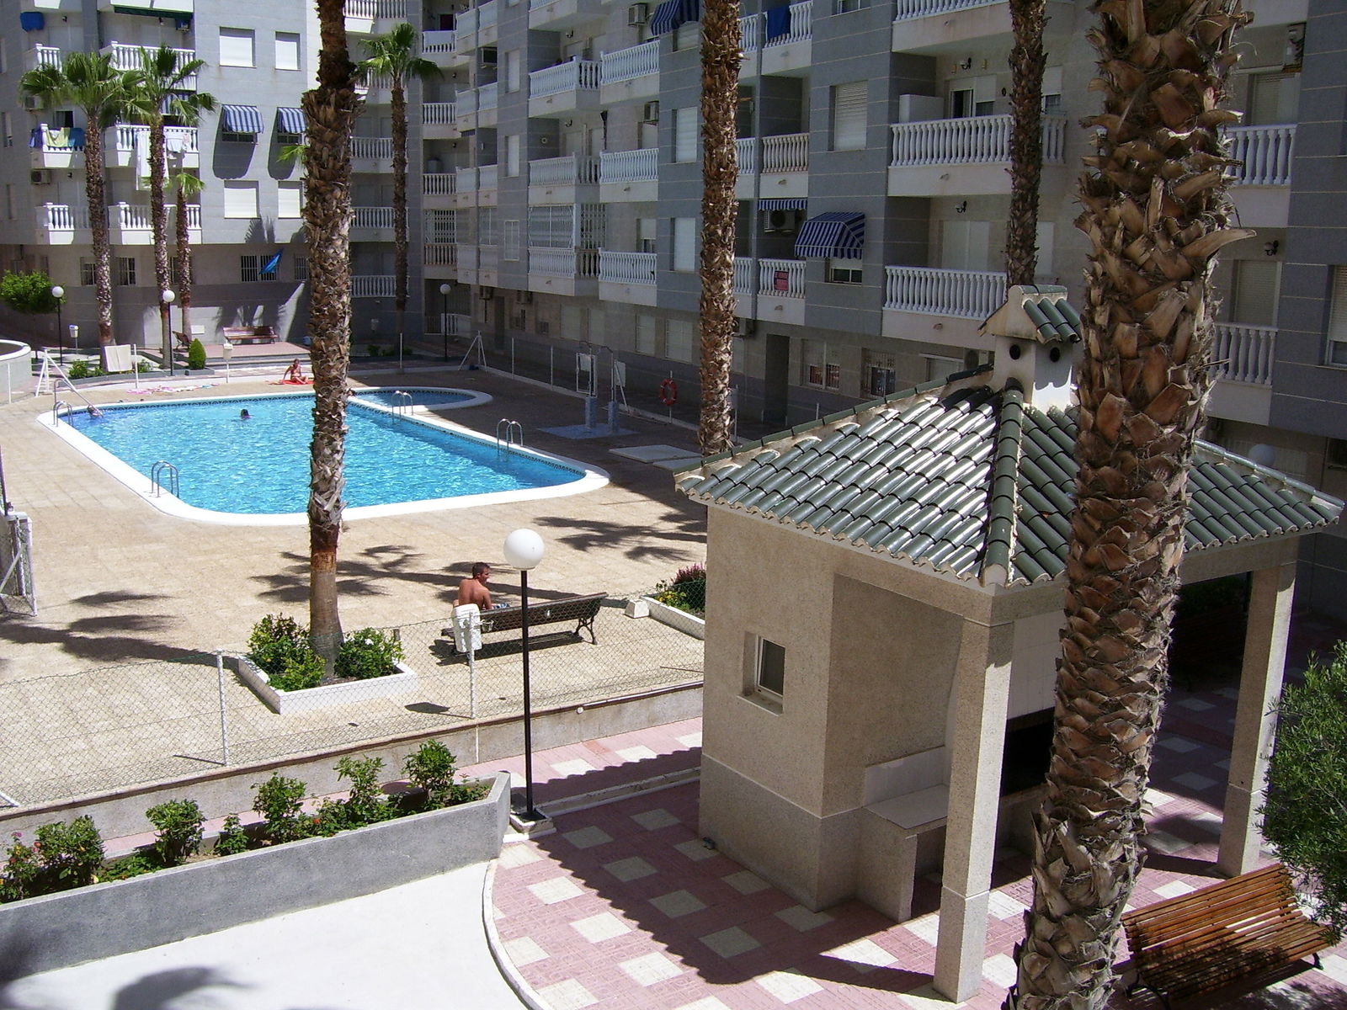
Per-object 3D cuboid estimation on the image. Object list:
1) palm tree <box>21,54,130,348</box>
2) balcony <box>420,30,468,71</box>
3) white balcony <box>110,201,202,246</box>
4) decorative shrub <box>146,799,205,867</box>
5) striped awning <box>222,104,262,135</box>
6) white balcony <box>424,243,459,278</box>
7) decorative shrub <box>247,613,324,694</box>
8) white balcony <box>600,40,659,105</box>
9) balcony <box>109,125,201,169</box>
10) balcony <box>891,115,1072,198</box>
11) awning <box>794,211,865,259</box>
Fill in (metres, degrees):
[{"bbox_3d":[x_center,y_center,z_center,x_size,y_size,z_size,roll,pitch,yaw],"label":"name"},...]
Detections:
[{"bbox_3d":[-20.096,-9.896,44.957,3.600,10.700,3.600,1,12,0],"label":"palm tree"},{"bbox_3d":[-9.890,-19.534,57.057,1.691,1.520,1.300,-1,12,-6],"label":"balcony"},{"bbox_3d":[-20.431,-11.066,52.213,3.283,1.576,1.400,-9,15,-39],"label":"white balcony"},{"bbox_3d":[-4.324,2.849,11.481,0.496,0.600,0.460,-6,14,-29],"label":"decorative shrub"},{"bbox_3d":[-17.159,-15.347,52.643,1.331,1.131,0.750,-9,15,-39],"label":"striped awning"},{"bbox_3d":[-9.935,-10.484,57.056,1.511,1.470,1.300,-1,12,-6],"label":"white balcony"},{"bbox_3d":[-4.538,1.747,15.576,0.800,0.700,0.900,-7,15,-33],"label":"decorative shrub"},{"bbox_3d":[-0.823,-12.754,39.188,1.111,1.515,4.090,-5,13,-27],"label":"white balcony"},{"bbox_3d":[-20.093,-13.808,51.126,3.200,1.500,1.200,-6,13,-27],"label":"balcony"},{"bbox_3d":[6.116,-6.989,26.735,1.270,1.480,4.060,-5,13,-27],"label":"balcony"},{"bbox_3d":[4.077,-7.107,34.771,0.760,1.170,1.900,-7,15,-35],"label":"awning"}]

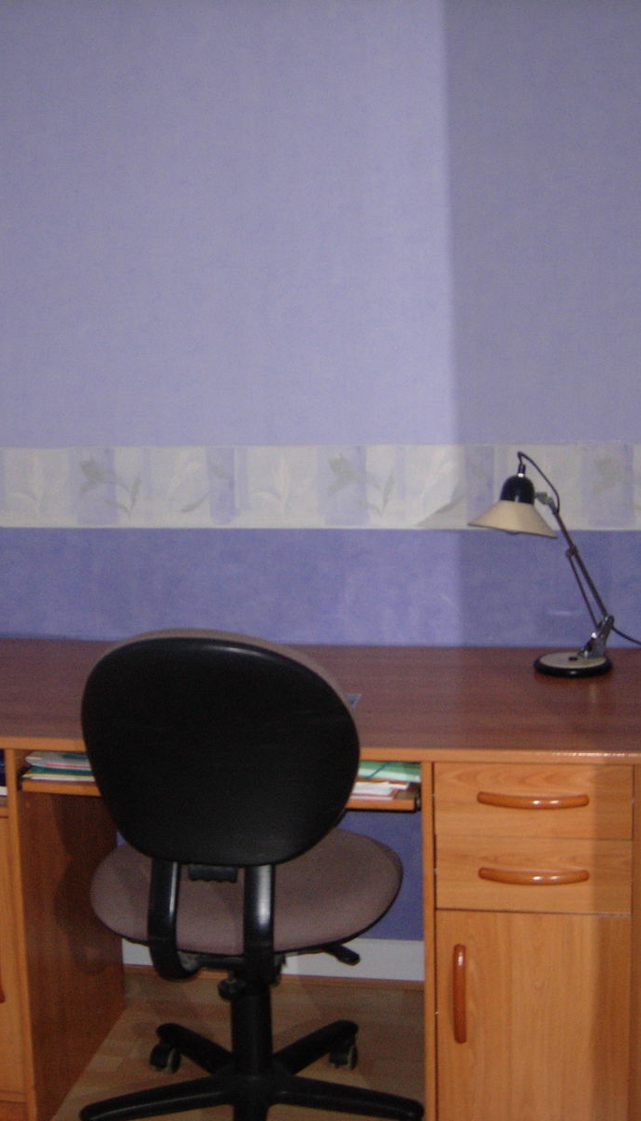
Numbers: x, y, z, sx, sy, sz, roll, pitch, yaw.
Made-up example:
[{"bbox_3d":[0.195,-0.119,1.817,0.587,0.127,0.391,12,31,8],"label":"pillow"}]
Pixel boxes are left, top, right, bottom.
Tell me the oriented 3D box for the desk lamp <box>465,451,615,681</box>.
[{"bbox_3d":[0.427,0.004,2.916,0.330,0.424,0.167,-7,11,-30],"label":"desk lamp"}]

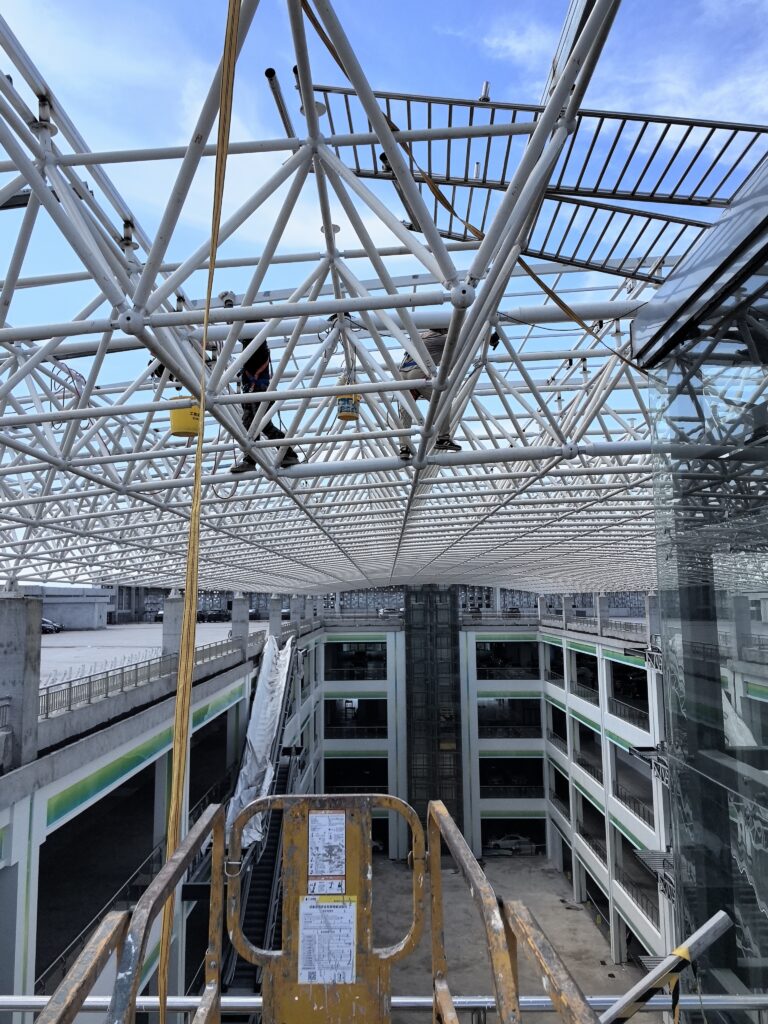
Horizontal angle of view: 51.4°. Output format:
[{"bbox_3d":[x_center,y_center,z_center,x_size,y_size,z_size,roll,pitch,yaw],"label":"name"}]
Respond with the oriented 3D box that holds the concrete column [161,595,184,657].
[{"bbox_3d":[-6.920,4.404,26.540,0.664,2.988,0.896,0,-6,0],"label":"concrete column"}]

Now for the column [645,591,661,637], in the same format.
[{"bbox_3d":[17.103,6.846,50.634,0.697,3.121,0.896,0,-6,0],"label":"column"}]

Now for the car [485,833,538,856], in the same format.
[{"bbox_3d":[13.660,35.394,85.607,4.700,1.450,1.820,0,-6,0],"label":"car"}]

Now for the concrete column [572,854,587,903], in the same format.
[{"bbox_3d":[17.414,32.432,71.411,0.946,4.200,0.913,0,-6,0],"label":"concrete column"}]

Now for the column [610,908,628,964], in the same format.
[{"bbox_3d":[17.378,31.082,59.126,0.946,4.200,0.896,0,-6,0],"label":"column"}]

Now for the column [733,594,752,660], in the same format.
[{"bbox_3d":[17.051,5.497,38.357,0.664,3.121,0.896,0,-6,0],"label":"column"}]

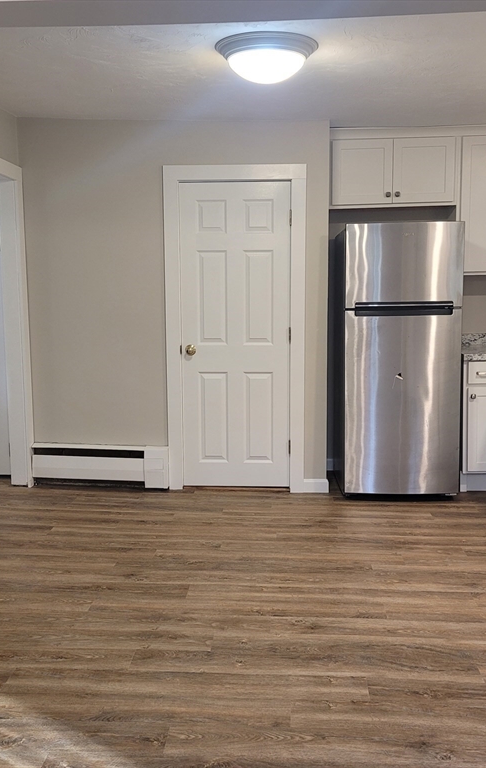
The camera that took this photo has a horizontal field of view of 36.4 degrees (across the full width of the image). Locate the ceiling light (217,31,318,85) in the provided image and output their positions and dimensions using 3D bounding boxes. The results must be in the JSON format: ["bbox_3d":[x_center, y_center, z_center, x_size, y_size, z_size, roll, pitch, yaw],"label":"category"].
[{"bbox_3d":[0.102,-1.363,3.185,0.440,0.160,0.440,0,7,4],"label":"ceiling light"}]

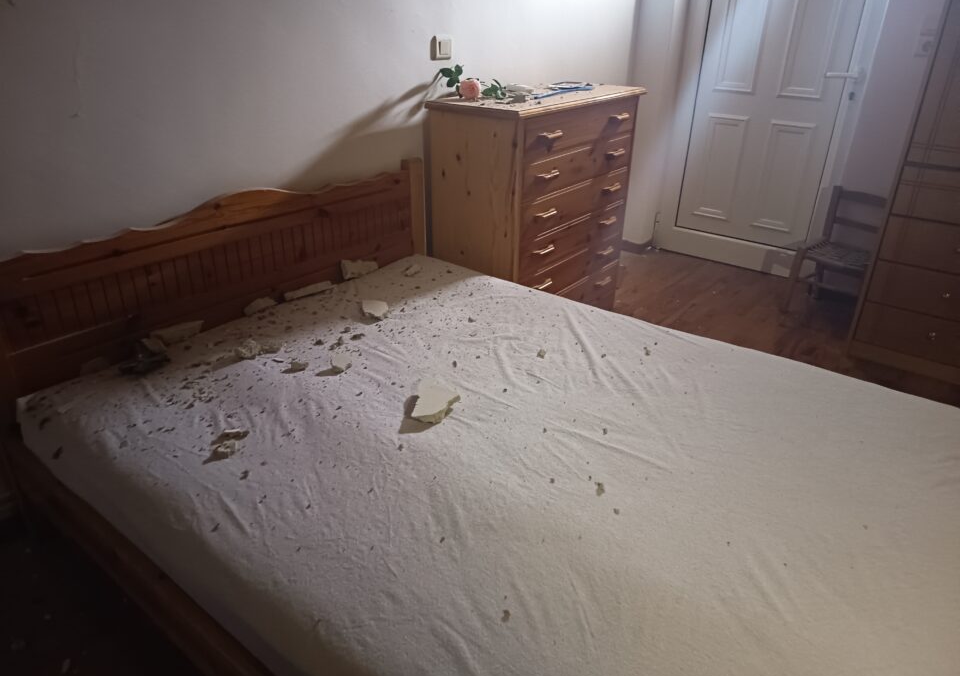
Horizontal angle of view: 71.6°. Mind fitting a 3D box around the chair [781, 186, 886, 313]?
[{"bbox_3d":[1.800,-0.394,3.289,0.360,0.600,0.345,24,34,38],"label":"chair"}]

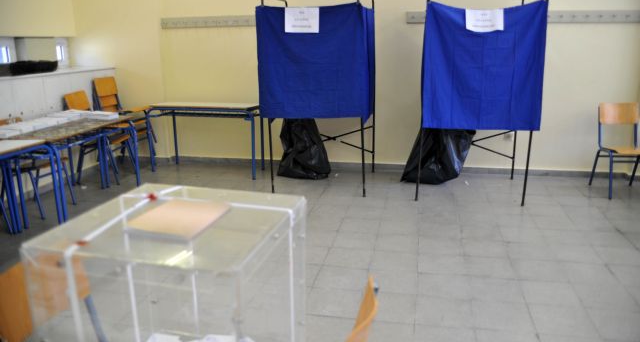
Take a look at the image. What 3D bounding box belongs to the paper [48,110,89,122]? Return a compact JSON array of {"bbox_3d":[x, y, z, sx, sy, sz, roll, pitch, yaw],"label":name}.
[{"bbox_3d":[-2.544,-0.558,5.085,0.360,0.050,0.230,6,17,25],"label":"paper"}]

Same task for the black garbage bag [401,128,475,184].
[{"bbox_3d":[1.194,-0.251,5.088,0.670,0.720,0.420,2,15,12],"label":"black garbage bag"}]

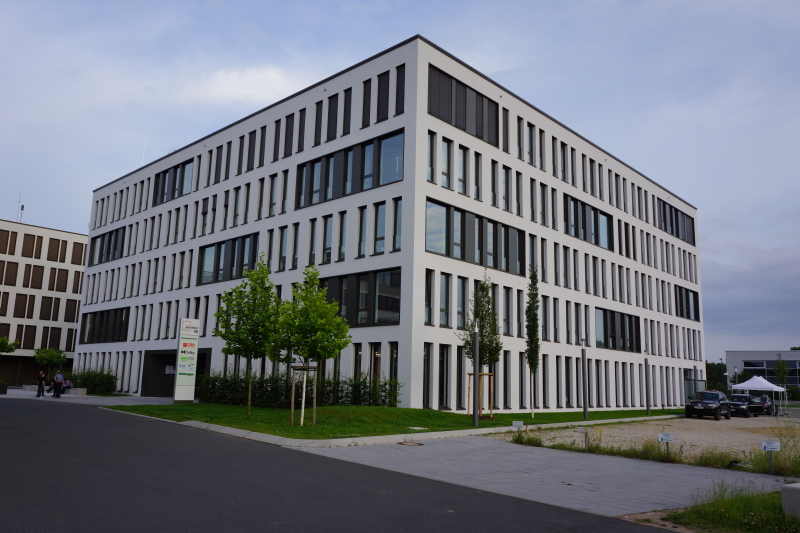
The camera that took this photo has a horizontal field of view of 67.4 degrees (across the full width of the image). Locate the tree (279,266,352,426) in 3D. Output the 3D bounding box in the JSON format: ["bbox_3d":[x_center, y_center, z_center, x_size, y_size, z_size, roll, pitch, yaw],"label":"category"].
[{"bbox_3d":[-3.078,2.739,21.097,2.600,5.574,2.600,1,-11,0],"label":"tree"}]

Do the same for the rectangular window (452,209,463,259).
[{"bbox_3d":[2.952,-1.701,31.398,0.200,2.720,0.900,-9,-15,44],"label":"rectangular window"}]

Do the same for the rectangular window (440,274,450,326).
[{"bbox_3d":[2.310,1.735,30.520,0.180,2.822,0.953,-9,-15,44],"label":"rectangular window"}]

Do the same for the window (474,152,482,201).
[{"bbox_3d":[4.301,-4.944,33.186,0.200,2.770,0.686,-9,-16,44],"label":"window"}]

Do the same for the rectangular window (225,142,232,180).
[{"bbox_3d":[-11.952,-7.367,42.123,0.670,2.770,0.200,-8,-15,42],"label":"rectangular window"}]

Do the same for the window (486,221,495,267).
[{"bbox_3d":[5.045,-1.228,33.421,0.200,2.779,0.926,-9,-15,44],"label":"window"}]

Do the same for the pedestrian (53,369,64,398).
[{"bbox_3d":[-22.232,7.697,39.105,0.550,1.773,0.360,7,-12,-24],"label":"pedestrian"}]

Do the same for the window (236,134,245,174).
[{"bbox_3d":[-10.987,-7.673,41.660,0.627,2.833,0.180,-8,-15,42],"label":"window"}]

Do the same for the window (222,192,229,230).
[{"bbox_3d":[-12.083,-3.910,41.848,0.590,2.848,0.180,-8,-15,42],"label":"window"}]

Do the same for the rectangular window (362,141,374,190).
[{"bbox_3d":[-1.665,-5.362,31.990,0.926,2.781,0.200,-8,-15,42],"label":"rectangular window"}]

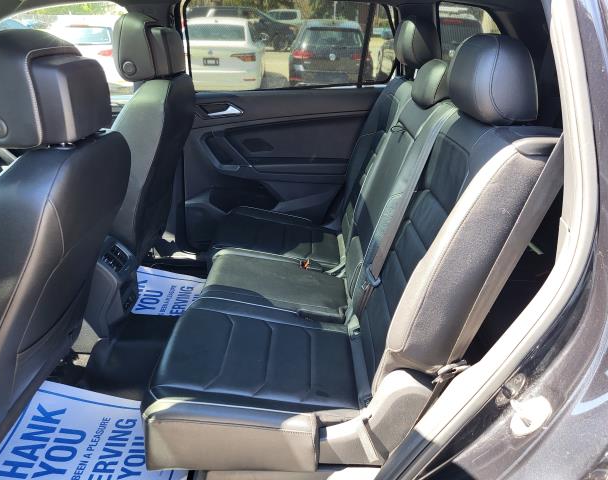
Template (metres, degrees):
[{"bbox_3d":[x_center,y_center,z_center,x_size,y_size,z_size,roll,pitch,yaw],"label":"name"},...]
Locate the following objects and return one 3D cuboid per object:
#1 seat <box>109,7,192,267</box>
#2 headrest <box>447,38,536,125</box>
[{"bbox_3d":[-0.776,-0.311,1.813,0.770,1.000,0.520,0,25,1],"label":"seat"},{"bbox_3d":[0.383,-0.338,0.987,0.125,0.165,0.255,-5,24,3],"label":"headrest"}]

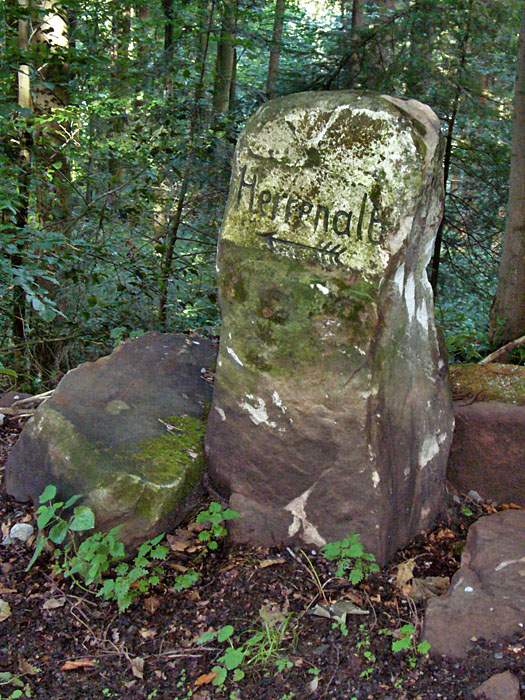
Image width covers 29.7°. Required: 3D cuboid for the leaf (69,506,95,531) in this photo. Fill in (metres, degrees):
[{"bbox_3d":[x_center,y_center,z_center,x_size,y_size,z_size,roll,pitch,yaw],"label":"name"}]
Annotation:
[{"bbox_3d":[-0.481,0.447,2.631,0.066,0.014,0.062,35,48,24],"label":"leaf"}]

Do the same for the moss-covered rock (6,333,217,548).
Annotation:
[{"bbox_3d":[-0.387,0.214,2.886,0.560,0.410,0.620,9,17,19],"label":"moss-covered rock"}]

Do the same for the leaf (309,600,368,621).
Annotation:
[{"bbox_3d":[0.176,0.607,2.299,0.133,0.024,0.055,3,16,0],"label":"leaf"}]

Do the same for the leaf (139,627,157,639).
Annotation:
[{"bbox_3d":[-0.254,0.623,2.185,0.040,0.013,0.032,3,16,0],"label":"leaf"}]

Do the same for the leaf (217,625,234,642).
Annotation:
[{"bbox_3d":[-0.085,0.654,2.288,0.034,0.010,0.046,29,42,33],"label":"leaf"}]

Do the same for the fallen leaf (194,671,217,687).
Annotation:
[{"bbox_3d":[-0.124,0.716,2.161,0.066,0.014,0.028,-10,19,-43],"label":"fallen leaf"}]

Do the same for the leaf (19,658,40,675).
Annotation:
[{"bbox_3d":[-0.510,0.693,2.168,0.048,0.015,0.038,11,16,29],"label":"leaf"}]

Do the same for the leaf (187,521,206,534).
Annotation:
[{"bbox_3d":[-0.194,0.522,2.914,0.062,0.020,0.048,-2,15,-20],"label":"leaf"}]

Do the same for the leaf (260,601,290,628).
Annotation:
[{"bbox_3d":[0.028,0.607,2.274,0.066,0.024,0.085,3,16,0],"label":"leaf"}]

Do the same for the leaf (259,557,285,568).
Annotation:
[{"bbox_3d":[0.025,0.586,2.730,0.067,0.016,0.025,-4,15,-27],"label":"leaf"}]

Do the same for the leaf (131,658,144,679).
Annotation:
[{"bbox_3d":[-0.259,0.657,2.051,0.028,0.020,0.054,3,16,0],"label":"leaf"}]

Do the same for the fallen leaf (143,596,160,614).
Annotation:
[{"bbox_3d":[-0.275,0.633,2.454,0.043,0.020,0.058,1,24,-7],"label":"fallen leaf"}]

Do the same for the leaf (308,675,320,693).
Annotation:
[{"bbox_3d":[0.107,0.685,2.037,0.026,0.012,0.053,3,16,0],"label":"leaf"}]

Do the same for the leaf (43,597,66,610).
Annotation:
[{"bbox_3d":[-0.479,0.584,2.283,0.052,0.013,0.040,3,16,0],"label":"leaf"}]

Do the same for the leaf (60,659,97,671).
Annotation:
[{"bbox_3d":[-0.406,0.695,2.189,0.078,0.015,0.028,0,14,-13],"label":"leaf"}]

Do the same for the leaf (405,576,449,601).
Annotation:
[{"bbox_3d":[0.432,0.628,2.611,0.110,0.025,0.085,12,16,33],"label":"leaf"}]

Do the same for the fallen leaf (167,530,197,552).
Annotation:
[{"bbox_3d":[-0.212,0.500,2.590,0.075,0.030,0.060,3,16,0],"label":"fallen leaf"}]

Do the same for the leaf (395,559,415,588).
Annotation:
[{"bbox_3d":[0.382,0.602,2.668,0.050,0.020,0.090,10,35,16],"label":"leaf"}]

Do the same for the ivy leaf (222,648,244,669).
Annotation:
[{"bbox_3d":[-0.060,0.643,2.066,0.046,0.025,0.050,3,16,0],"label":"ivy leaf"}]

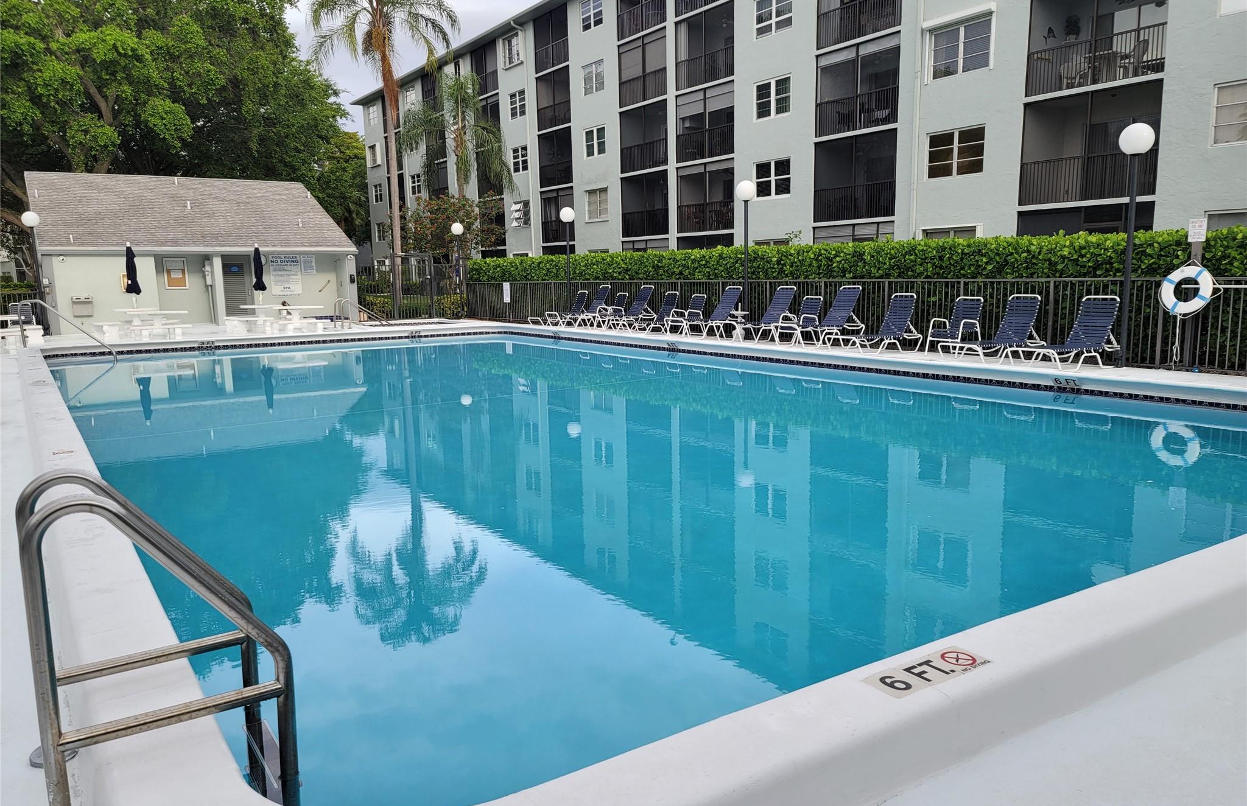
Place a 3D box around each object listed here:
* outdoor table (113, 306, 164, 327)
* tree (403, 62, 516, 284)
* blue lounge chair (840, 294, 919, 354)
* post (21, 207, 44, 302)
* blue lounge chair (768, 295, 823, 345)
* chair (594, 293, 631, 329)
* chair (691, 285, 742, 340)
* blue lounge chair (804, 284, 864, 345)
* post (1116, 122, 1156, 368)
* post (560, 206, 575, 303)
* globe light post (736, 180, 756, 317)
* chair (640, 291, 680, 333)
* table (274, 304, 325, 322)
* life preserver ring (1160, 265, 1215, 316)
[{"bbox_3d":[-11.342,-1.814,21.052,1.030,0.736,1.030,-6,10,-33],"label":"outdoor table"},{"bbox_3d":[-7.432,-9.661,40.871,5.000,10.516,5.000,-6,10,-33],"label":"tree"},{"bbox_3d":[4.335,-1.378,15.545,1.620,0.980,0.700,-6,9,-30],"label":"blue lounge chair"},{"bbox_3d":[-15.460,-3.411,23.829,0.410,3.200,0.410,-6,10,-33],"label":"post"},{"bbox_3d":[3.423,-1.594,17.388,0.730,0.910,0.620,-6,9,-30],"label":"blue lounge chair"},{"bbox_3d":[-0.282,-2.302,22.699,0.730,0.910,0.620,-5,9,-29],"label":"chair"},{"bbox_3d":[1.878,-1.983,19.530,1.500,1.100,0.680,-3,9,-17],"label":"chair"},{"bbox_3d":[3.642,-1.608,16.791,1.660,1.100,0.700,-5,9,-29],"label":"blue lounge chair"},{"bbox_3d":[6.966,-2.138,12.347,0.430,3.317,0.430,-6,10,-33],"label":"post"},{"bbox_3d":[-1.512,-3.797,25.011,0.410,3.220,0.410,-1,8,0],"label":"post"},{"bbox_3d":[2.575,-3.013,18.971,0.420,3.292,0.420,-1,8,0],"label":"globe light post"},{"bbox_3d":[0.561,-2.114,21.160,1.620,0.950,0.700,-5,9,-29],"label":"chair"},{"bbox_3d":[-7.864,-1.952,21.742,1.080,0.740,0.920,-6,10,-33],"label":"table"},{"bbox_3d":[7.321,-1.465,11.701,0.100,0.620,0.620,-6,10,-33],"label":"life preserver ring"}]

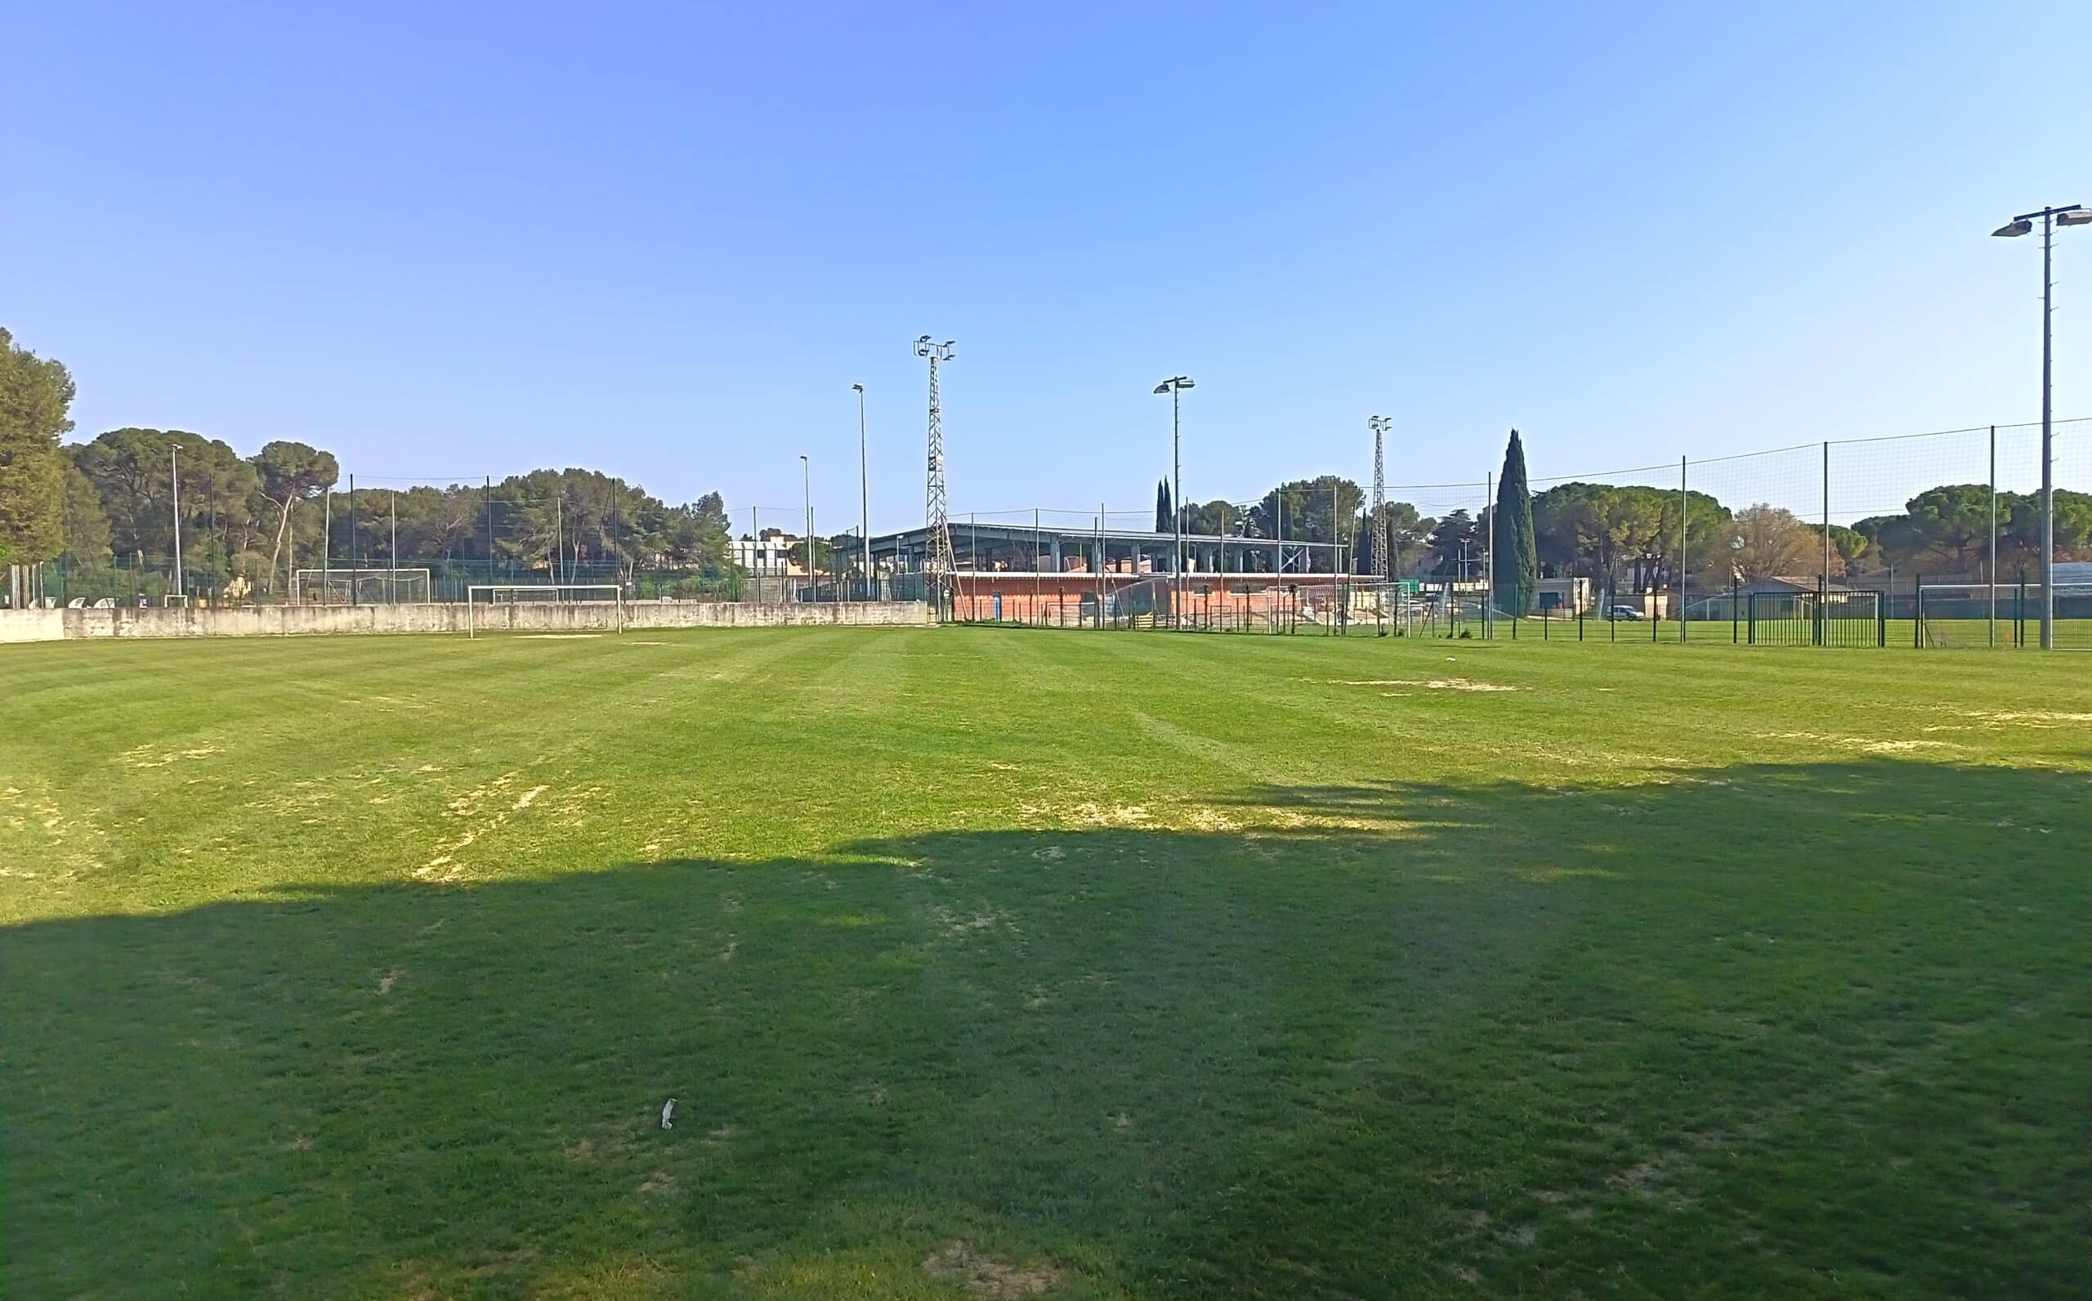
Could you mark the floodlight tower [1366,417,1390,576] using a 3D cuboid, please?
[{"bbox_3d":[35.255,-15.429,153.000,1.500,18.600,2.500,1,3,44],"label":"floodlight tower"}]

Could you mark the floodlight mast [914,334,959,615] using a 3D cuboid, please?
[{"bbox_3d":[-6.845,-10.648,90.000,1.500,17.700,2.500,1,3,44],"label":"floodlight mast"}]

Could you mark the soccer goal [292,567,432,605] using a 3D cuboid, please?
[{"bbox_3d":[-41.934,-3.641,88.831,7.500,2.500,2.000,-2,2,-34],"label":"soccer goal"}]

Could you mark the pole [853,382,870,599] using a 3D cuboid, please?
[{"bbox_3d":[-11.828,-10.223,95.000,0.800,14.400,0.350,-1,2,-21],"label":"pole"}]

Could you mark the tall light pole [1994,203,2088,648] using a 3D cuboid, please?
[{"bbox_3d":[27.468,-6.121,39.800,0.800,12.150,2.300,-2,2,-35],"label":"tall light pole"}]

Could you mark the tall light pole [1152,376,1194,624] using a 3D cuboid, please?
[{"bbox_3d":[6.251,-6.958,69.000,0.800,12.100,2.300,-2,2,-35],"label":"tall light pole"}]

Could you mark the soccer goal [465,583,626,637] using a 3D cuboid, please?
[{"bbox_3d":[-25.125,-1.952,72.800,7.500,2.520,0.200,-2,2,-34],"label":"soccer goal"}]

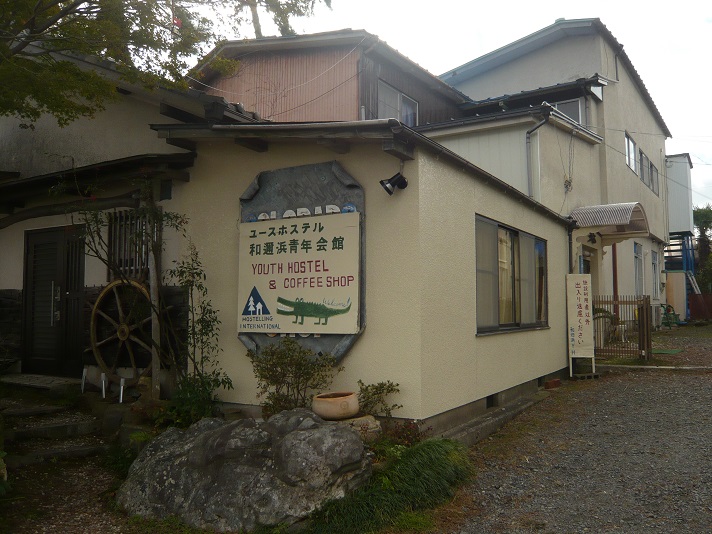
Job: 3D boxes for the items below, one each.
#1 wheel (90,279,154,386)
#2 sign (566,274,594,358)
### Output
[{"bbox_3d":[-2.852,0.802,7.050,1.270,1.310,0.170,-2,-5,30],"label":"wheel"},{"bbox_3d":[4.249,0.946,10.900,0.460,1.620,0.090,0,-4,-3],"label":"sign"}]

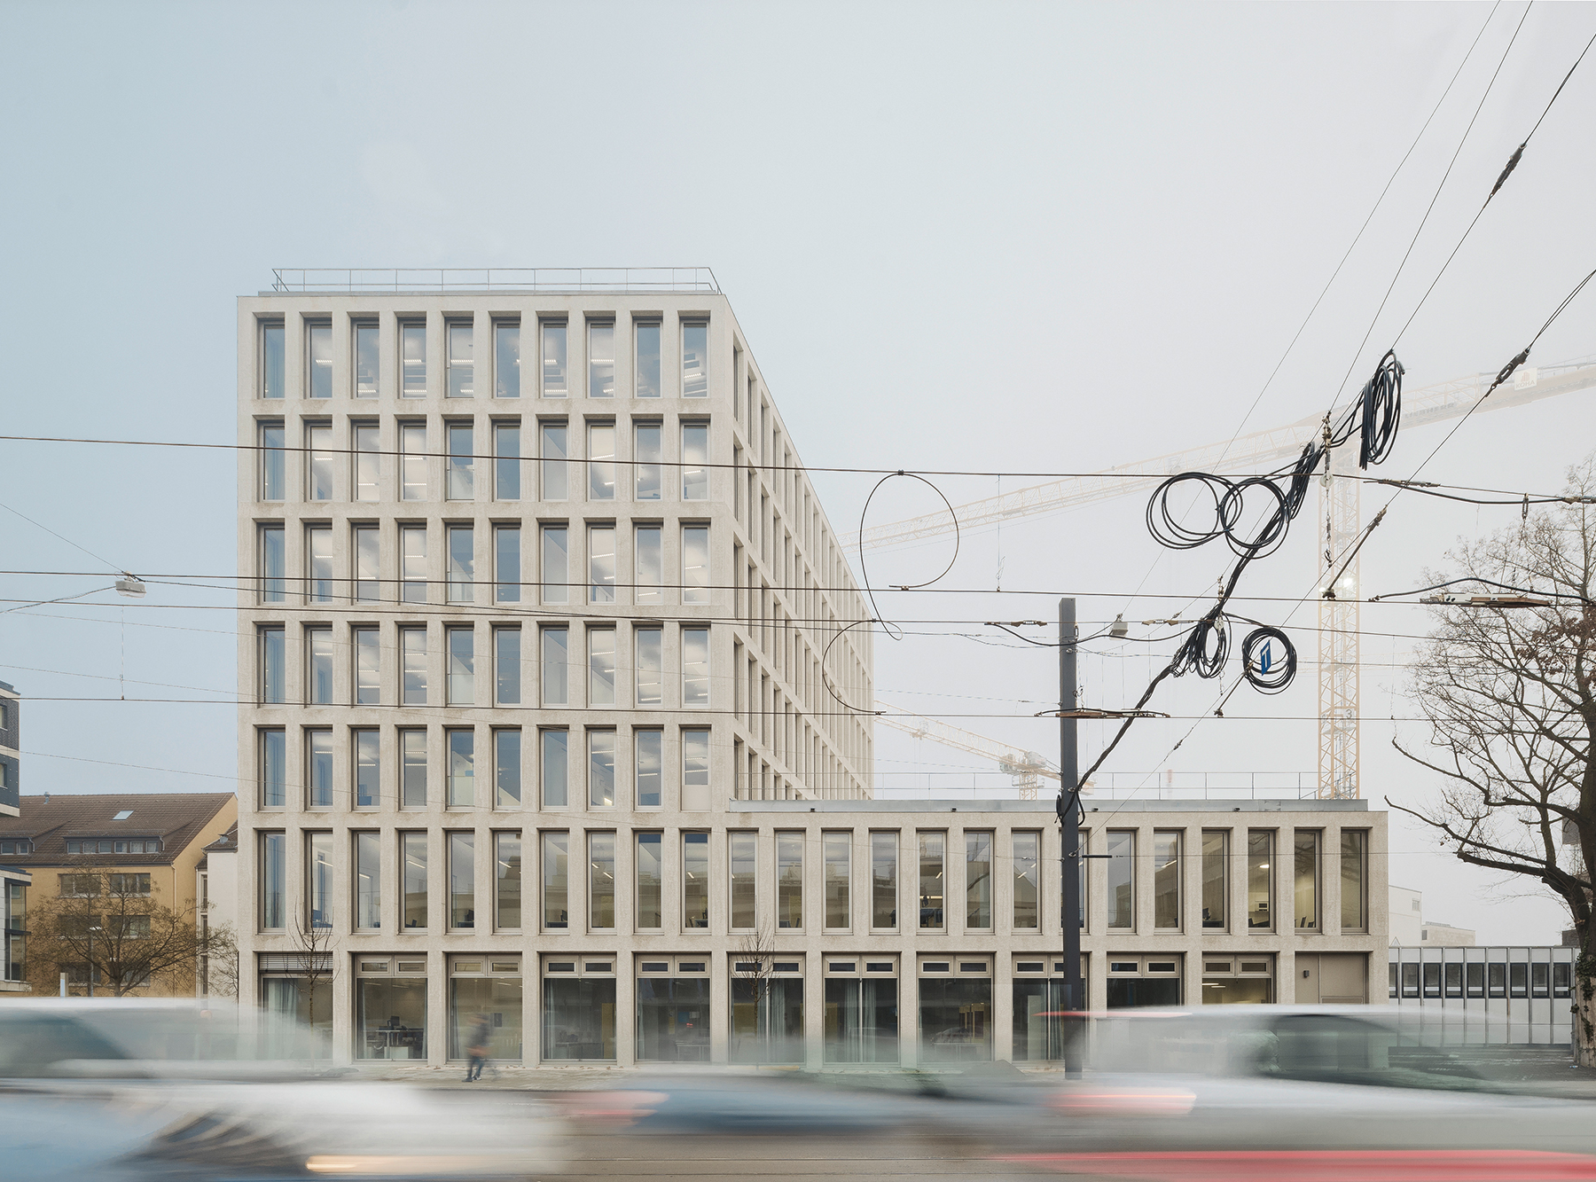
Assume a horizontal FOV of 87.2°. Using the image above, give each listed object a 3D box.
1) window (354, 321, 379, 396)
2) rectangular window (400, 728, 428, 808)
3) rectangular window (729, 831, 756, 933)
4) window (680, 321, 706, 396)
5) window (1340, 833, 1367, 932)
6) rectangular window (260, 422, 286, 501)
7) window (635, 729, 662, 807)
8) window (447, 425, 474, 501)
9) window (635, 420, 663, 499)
[{"bbox_3d":[-14.410,-7.715,28.000,0.927,2.595,0.200,0,0,0],"label":"window"},{"bbox_3d":[-12.457,5.785,27.200,0.940,2.600,0.150,0,0,0],"label":"rectangular window"},{"bbox_3d":[-1.778,9.454,27.200,0.940,3.220,0.150,0,0,0],"label":"rectangular window"},{"bbox_3d":[-3.571,-7.863,28.586,0.993,2.673,0.150,0,0,0],"label":"window"},{"bbox_3d":[18.615,9.730,28.000,0.950,3.336,0.200,0,0,0],"label":"window"},{"bbox_3d":[-18.089,-4.472,28.900,0.970,2.726,0.150,0,0,0],"label":"rectangular window"},{"bbox_3d":[-4.981,5.966,28.000,0.927,2.618,0.200,0,0,0],"label":"window"},{"bbox_3d":[-11.241,-4.270,28.000,1.000,2.581,0.150,0,0,0],"label":"window"},{"bbox_3d":[-4.981,-4.344,28.000,0.927,2.618,0.200,0,0,0],"label":"window"}]

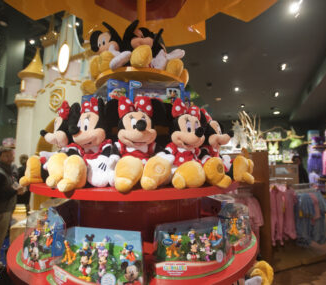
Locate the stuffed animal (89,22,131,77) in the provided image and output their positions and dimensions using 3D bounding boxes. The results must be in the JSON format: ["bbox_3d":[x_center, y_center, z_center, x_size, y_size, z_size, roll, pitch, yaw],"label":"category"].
[{"bbox_3d":[-0.275,-0.504,1.075,0.240,0.290,0.260,-2,-4,27],"label":"stuffed animal"}]

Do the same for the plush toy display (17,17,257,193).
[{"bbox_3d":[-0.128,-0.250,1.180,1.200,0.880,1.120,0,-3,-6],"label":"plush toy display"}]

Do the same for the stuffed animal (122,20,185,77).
[{"bbox_3d":[-0.067,-0.518,1.112,0.310,0.310,0.290,0,-3,-9],"label":"stuffed animal"}]

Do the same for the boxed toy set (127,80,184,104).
[{"bbox_3d":[-0.035,-0.167,0.940,0.250,0.200,0.100,0,-3,-7],"label":"boxed toy set"}]

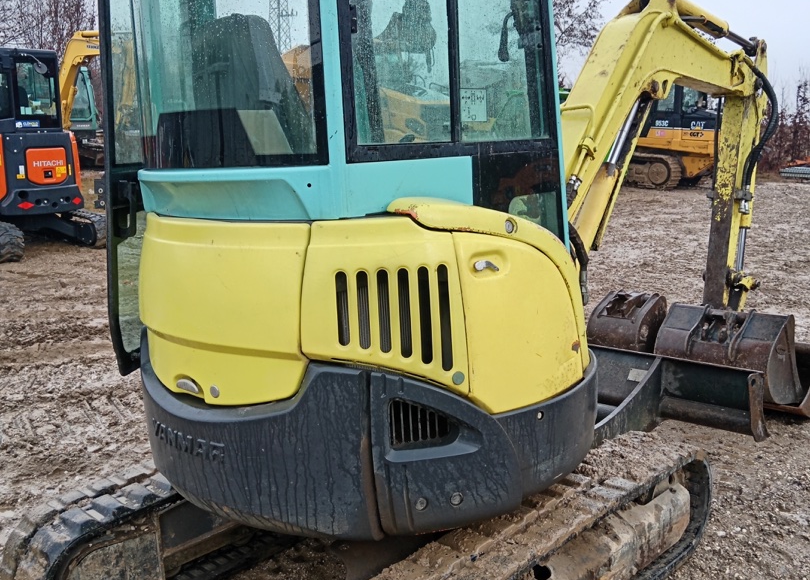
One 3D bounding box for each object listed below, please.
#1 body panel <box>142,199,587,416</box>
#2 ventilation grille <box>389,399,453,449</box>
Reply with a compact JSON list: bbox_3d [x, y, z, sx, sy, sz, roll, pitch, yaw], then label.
[{"bbox_3d":[-0.175,-0.013,2.550,1.192,0.616,0.990,10,17,42],"label":"body panel"},{"bbox_3d":[0.040,0.348,2.198,0.167,0.131,0.040,-3,12,-12],"label":"ventilation grille"}]

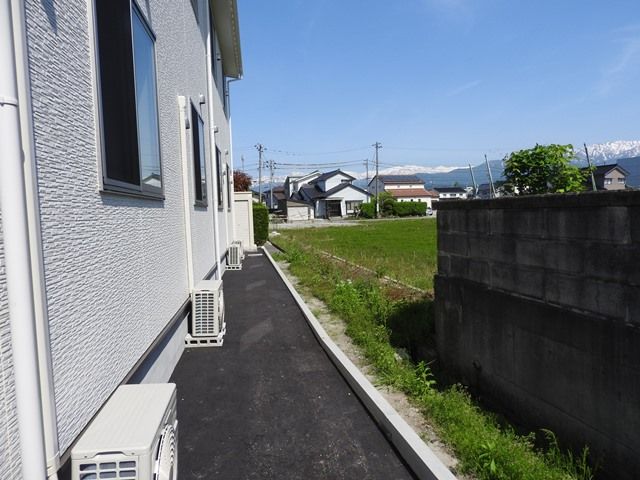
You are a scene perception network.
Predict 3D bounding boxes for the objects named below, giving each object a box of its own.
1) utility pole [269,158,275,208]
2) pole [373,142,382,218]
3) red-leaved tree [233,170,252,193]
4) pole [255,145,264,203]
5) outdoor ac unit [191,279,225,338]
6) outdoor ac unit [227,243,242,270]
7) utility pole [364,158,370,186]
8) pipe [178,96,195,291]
[{"bbox_3d":[-8.908,-9.233,82.000,1.300,11.440,0.600,-2,4,0],"label":"utility pole"},{"bbox_3d":[8.007,-8.310,62.000,1.400,10.600,0.600,-2,4,0],"label":"pole"},{"bbox_3d":[-4.536,-1.935,25.000,2.200,4.010,2.200,-2,4,0],"label":"red-leaved tree"},{"bbox_3d":[-8.314,-7.915,62.000,1.400,11.110,0.600,-2,4,0],"label":"pole"},{"bbox_3d":[-1.321,0.802,5.304,0.310,0.550,0.670,-3,4,-8],"label":"outdoor ac unit"},{"bbox_3d":[-2.347,0.438,12.234,0.310,0.600,0.680,-3,4,-8],"label":"outdoor ac unit"},{"bbox_3d":[8.886,-9.717,83.000,1.200,10.840,0.600,-2,4,0],"label":"utility pole"},{"bbox_3d":[-1.570,-0.519,5.246,0.070,2.320,0.080,-3,4,-8],"label":"pipe"}]

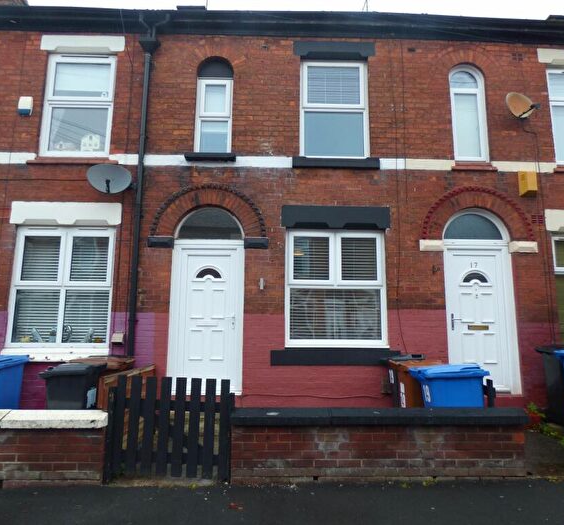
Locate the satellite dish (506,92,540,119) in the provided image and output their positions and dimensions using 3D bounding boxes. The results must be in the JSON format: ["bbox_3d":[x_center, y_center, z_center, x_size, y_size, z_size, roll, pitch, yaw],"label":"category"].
[{"bbox_3d":[3.398,-2.233,5.618,0.490,0.440,0.370,3,-9,-17],"label":"satellite dish"}]

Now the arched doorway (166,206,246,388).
[{"bbox_3d":[-1.003,0.476,5.556,0.974,2.537,0.180,1,-9,-2],"label":"arched doorway"}]

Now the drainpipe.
[{"bbox_3d":[-1.920,-0.802,5.524,0.379,5.705,0.180,1,-9,-2],"label":"drainpipe"}]

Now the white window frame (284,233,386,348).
[{"bbox_3d":[0.748,0.356,5.613,1.425,1.621,0.120,1,-9,-2],"label":"white window frame"}]

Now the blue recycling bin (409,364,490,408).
[{"bbox_3d":[1.932,1.724,4.690,0.730,1.070,0.580,1,-9,-2],"label":"blue recycling bin"}]

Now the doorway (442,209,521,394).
[{"bbox_3d":[2.745,0.503,5.657,0.968,2.565,0.180,1,-9,-2],"label":"doorway"}]

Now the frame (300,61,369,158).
[{"bbox_3d":[0.779,-2.281,6.034,1.014,1.514,0.120,1,-9,-2],"label":"frame"}]

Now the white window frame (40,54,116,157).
[{"bbox_3d":[-2.952,-2.300,5.943,1.009,1.598,0.080,1,-9,-2],"label":"white window frame"}]

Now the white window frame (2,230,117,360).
[{"bbox_3d":[-2.978,0.352,5.514,1.349,1.690,0.130,1,-9,-2],"label":"white window frame"}]

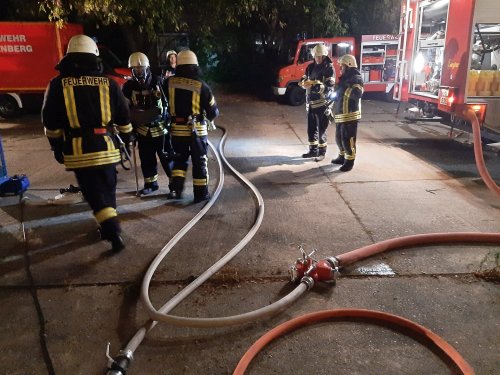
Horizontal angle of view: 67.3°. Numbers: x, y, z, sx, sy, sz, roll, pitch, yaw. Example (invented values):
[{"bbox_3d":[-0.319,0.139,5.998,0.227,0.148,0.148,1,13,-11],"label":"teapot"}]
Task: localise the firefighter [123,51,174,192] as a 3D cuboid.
[{"bbox_3d":[-1.322,-0.830,4.978,0.620,1.820,0.500,-6,19,-17],"label":"firefighter"}]

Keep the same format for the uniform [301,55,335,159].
[{"bbox_3d":[1.241,-1.431,6.806,0.570,1.760,0.480,9,21,28],"label":"uniform"}]

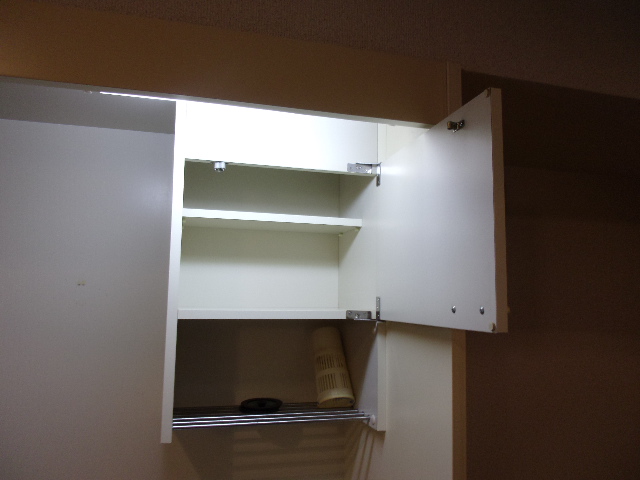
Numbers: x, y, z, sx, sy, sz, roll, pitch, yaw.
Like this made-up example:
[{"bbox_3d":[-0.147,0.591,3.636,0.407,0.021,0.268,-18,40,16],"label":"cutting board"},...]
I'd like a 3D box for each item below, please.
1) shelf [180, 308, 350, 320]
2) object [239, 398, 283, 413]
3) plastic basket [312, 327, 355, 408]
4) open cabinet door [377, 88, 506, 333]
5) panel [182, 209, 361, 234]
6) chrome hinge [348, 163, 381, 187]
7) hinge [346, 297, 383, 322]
[{"bbox_3d":[-0.101,0.151,1.069,0.372,0.018,0.248,3,-7,-16],"label":"shelf"},{"bbox_3d":[-0.122,0.345,1.081,0.089,0.015,0.089,3,-7,-16],"label":"object"},{"bbox_3d":[0.026,0.278,1.139,0.079,0.159,0.079,1,-34,-16],"label":"plastic basket"},{"bbox_3d":[0.173,-0.019,0.830,0.016,0.306,0.389,3,-7,-15],"label":"open cabinet door"},{"bbox_3d":[-0.111,-0.036,1.135,0.372,0.016,0.158,3,-7,-16],"label":"panel"},{"bbox_3d":[0.089,-0.131,1.020,0.068,0.047,0.020,3,-7,-16],"label":"chrome hinge"},{"bbox_3d":[0.085,0.132,0.990,0.068,0.046,0.020,3,-7,-16],"label":"hinge"}]

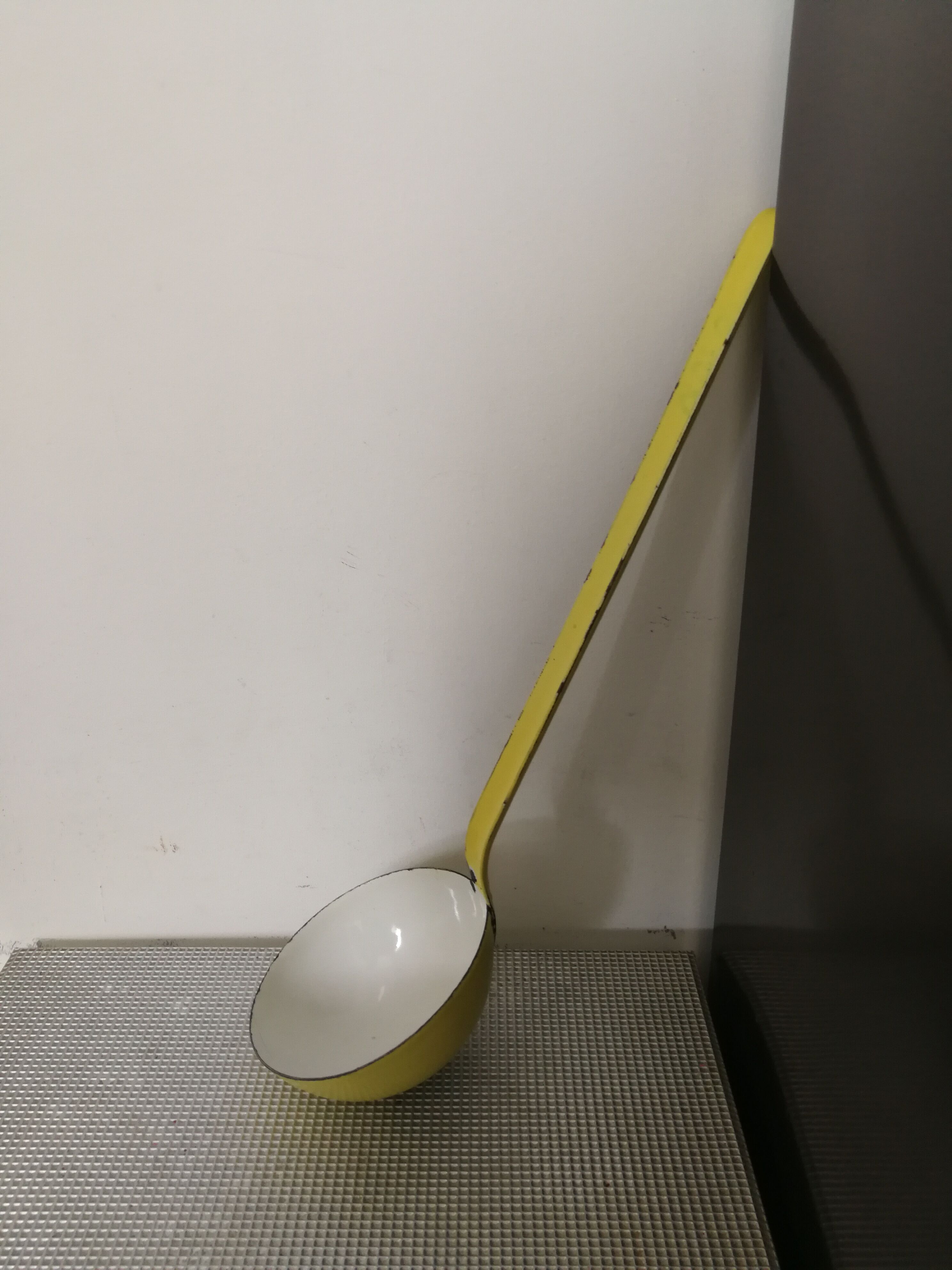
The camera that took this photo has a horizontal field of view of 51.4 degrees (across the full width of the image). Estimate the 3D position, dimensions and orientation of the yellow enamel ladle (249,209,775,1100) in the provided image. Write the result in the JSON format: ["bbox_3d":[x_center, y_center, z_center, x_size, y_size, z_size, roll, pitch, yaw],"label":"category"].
[{"bbox_3d":[0.019,0.012,0.357,0.078,0.352,0.100,21,10,-21],"label":"yellow enamel ladle"}]

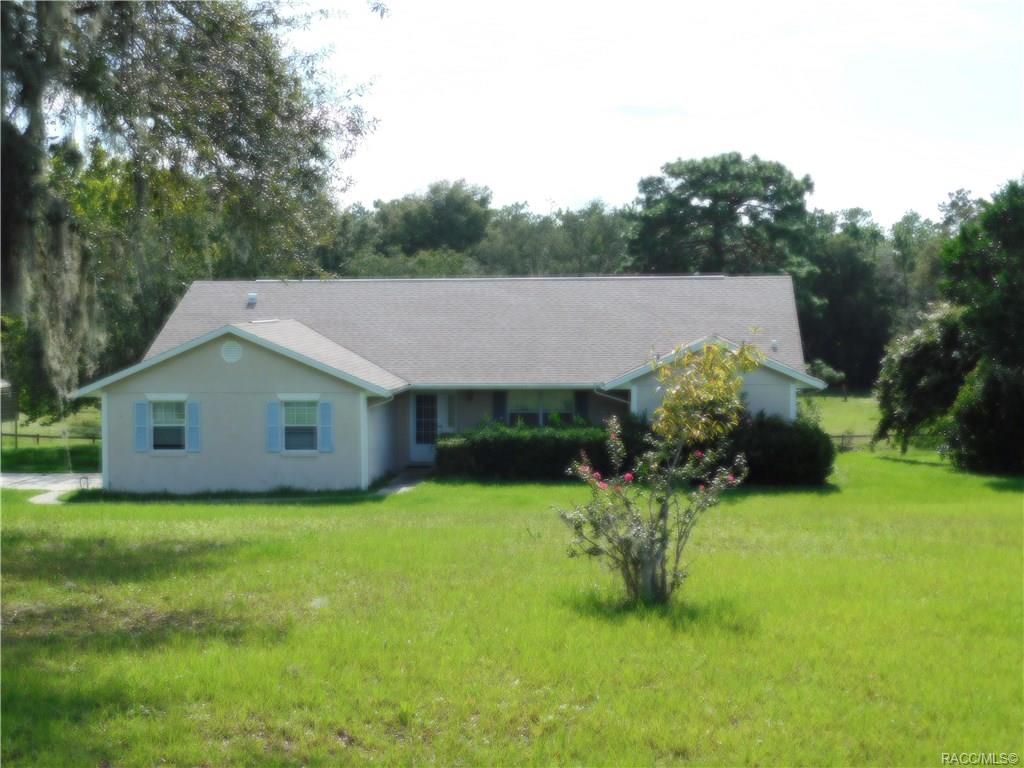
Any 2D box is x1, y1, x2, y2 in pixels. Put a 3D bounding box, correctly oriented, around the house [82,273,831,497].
[{"bbox_3d":[-0.849,-0.407,52.765,19.710,5.616,16.400,0,3,6],"label":"house"}]

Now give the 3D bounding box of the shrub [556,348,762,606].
[{"bbox_3d":[1.563,0.949,18.500,2.130,2.760,2.000,0,3,6],"label":"shrub"}]

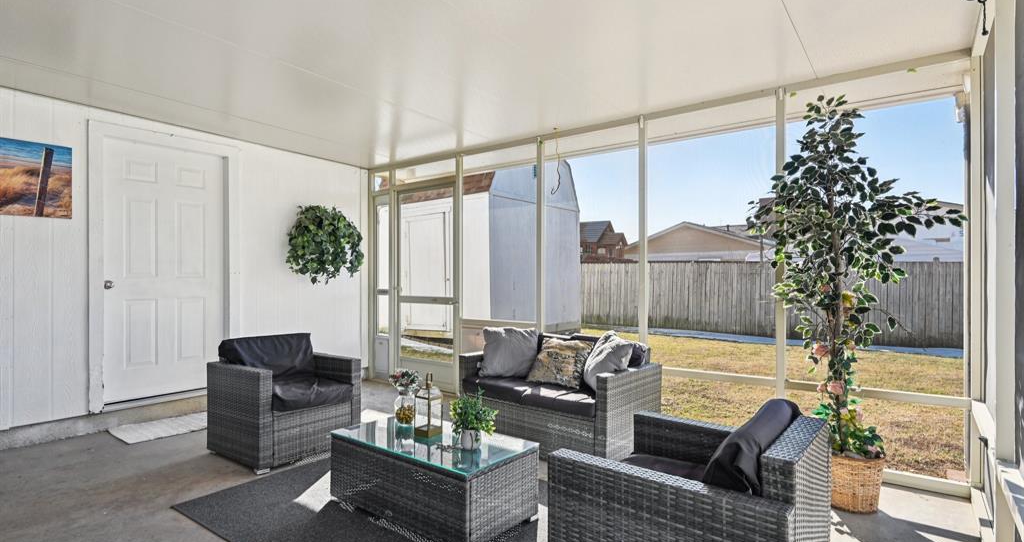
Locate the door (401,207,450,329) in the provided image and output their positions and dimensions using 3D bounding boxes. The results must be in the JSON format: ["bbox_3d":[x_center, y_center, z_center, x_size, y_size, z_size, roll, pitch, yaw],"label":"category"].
[{"bbox_3d":[-1.452,0.003,9.250,1.120,2.000,0.060,0,0,40],"label":"door"}]

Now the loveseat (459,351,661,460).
[{"bbox_3d":[0.307,0.832,3.658,1.183,0.710,0.693,0,0,40],"label":"loveseat"}]

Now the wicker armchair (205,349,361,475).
[{"bbox_3d":[-1.516,0.830,3.618,0.693,0.710,0.702,0,0,38],"label":"wicker armchair"}]

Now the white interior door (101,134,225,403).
[{"bbox_3d":[-2.838,-0.004,4.450,0.045,2.030,0.914,0,0,31],"label":"white interior door"}]

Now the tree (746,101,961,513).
[{"bbox_3d":[1.730,0.138,2.789,0.950,2.090,0.820,0,0,32],"label":"tree"}]

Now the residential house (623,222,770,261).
[{"bbox_3d":[10.600,-0.275,27.090,7.500,3.900,9.000,0,0,-44],"label":"residential house"}]

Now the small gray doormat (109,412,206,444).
[{"bbox_3d":[-2.538,1.179,4.199,0.500,0.016,0.850,0,0,39],"label":"small gray doormat"}]

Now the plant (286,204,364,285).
[{"bbox_3d":[-1.911,-0.269,5.564,0.380,0.800,0.790,0,0,31],"label":"plant"}]

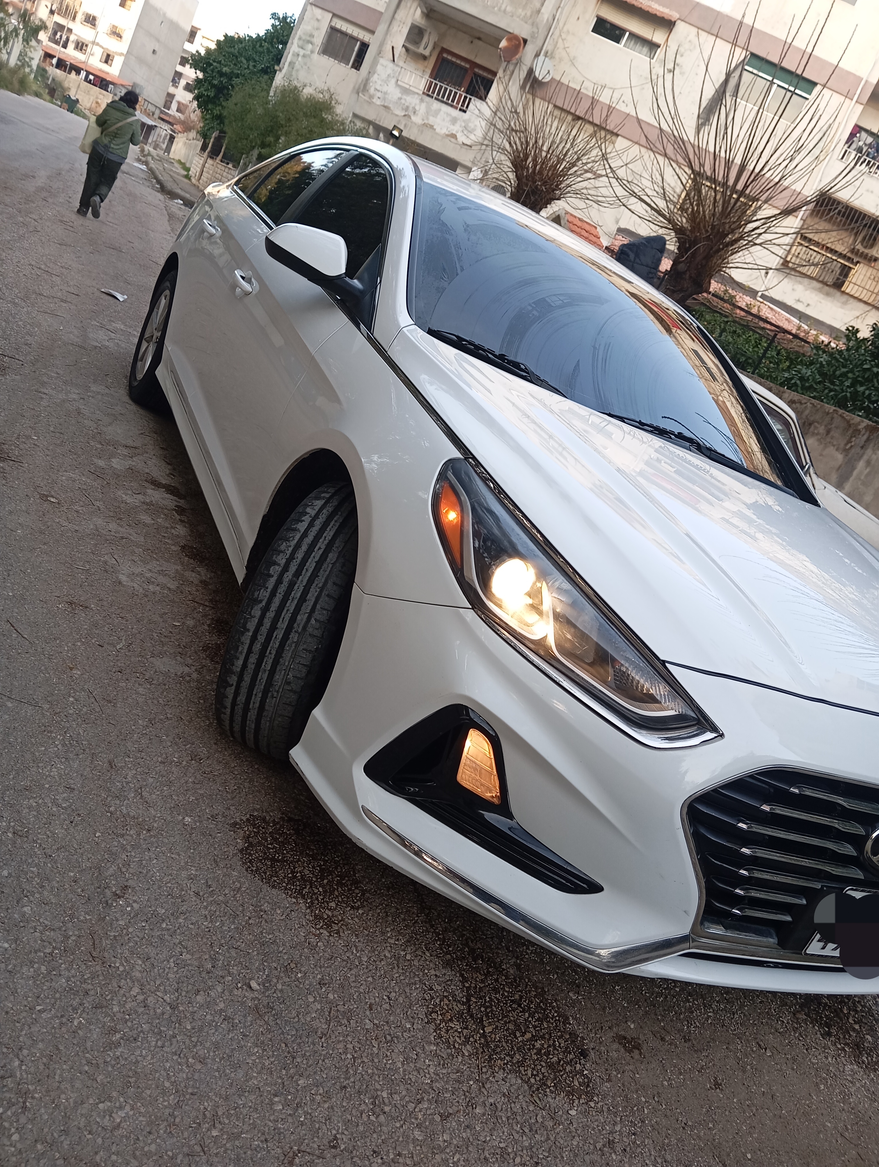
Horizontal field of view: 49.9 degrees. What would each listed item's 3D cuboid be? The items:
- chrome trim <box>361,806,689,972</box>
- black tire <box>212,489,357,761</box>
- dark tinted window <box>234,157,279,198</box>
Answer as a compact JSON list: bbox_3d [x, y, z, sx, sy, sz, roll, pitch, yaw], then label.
[{"bbox_3d":[0.142,0.521,1.662,0.600,0.130,0.120,29,17,11],"label":"chrome trim"},{"bbox_3d":[-0.259,0.090,2.127,0.215,0.668,0.668,27,16,5],"label":"black tire"},{"bbox_3d":[-0.836,-1.865,4.303,0.050,0.220,0.530,40,6,-34],"label":"dark tinted window"}]

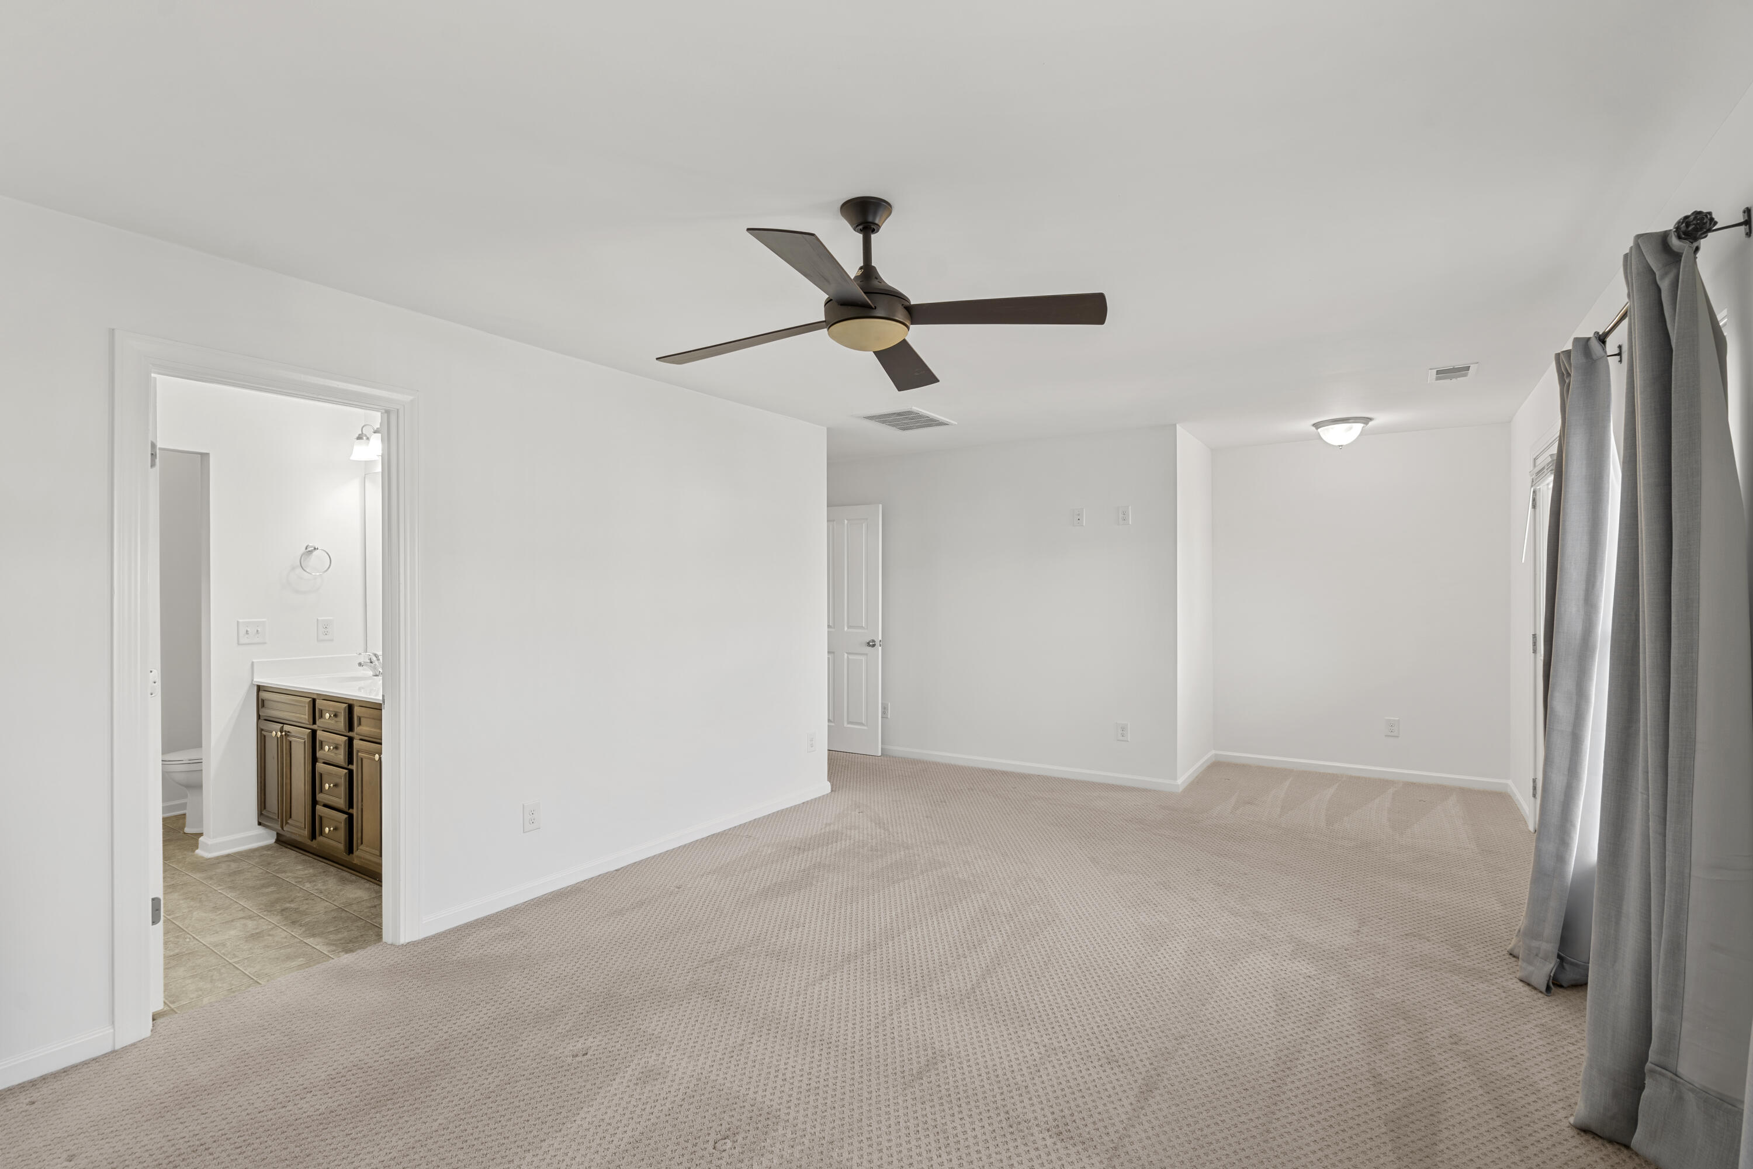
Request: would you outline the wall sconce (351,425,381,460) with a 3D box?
[{"bbox_3d":[-2.818,-0.801,4.378,0.380,0.220,0.180,-1,0,33],"label":"wall sconce"}]

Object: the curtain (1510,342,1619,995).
[{"bbox_3d":[2.304,0.274,2.614,0.255,2.140,0.420,-1,0,33],"label":"curtain"}]

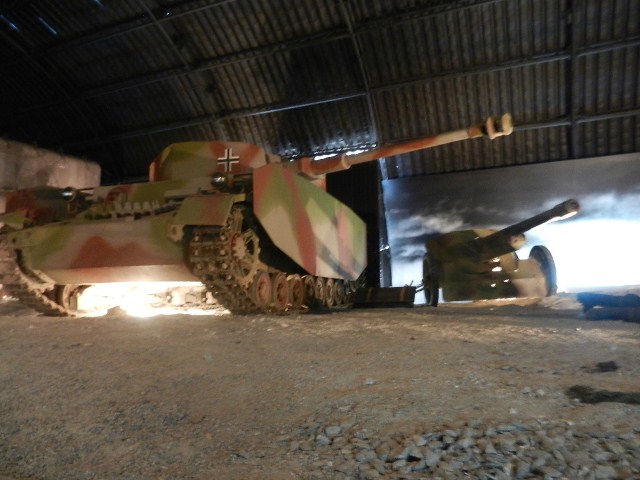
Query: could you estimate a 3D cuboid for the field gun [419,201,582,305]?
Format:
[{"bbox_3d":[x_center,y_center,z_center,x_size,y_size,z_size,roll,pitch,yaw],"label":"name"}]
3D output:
[{"bbox_3d":[2.660,0.390,7.950,2.100,1.400,4.400,-2,-6,-14],"label":"field gun"}]

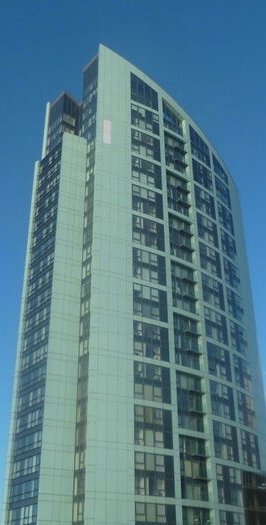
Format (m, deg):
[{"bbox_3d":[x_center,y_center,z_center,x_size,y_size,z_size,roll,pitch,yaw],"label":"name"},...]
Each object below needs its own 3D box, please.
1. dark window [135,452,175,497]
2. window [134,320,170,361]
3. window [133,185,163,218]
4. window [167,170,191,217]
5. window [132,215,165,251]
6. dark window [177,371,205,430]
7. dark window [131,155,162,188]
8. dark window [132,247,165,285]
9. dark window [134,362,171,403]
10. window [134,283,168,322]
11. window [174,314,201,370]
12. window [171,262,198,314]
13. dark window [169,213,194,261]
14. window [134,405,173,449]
[{"bbox_3d":[2.737,26.564,70.604,5.807,4.986,0.300,15,-33,-26],"label":"dark window"},{"bbox_3d":[2.563,11.113,79.237,5.807,4.986,0.300,15,-33,-26],"label":"window"},{"bbox_3d":[2.330,-9.488,90.748,5.807,4.986,0.300,15,-33,-26],"label":"window"},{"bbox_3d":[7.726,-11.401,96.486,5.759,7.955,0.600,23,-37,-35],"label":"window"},{"bbox_3d":[2.450,-4.403,87.968,5.725,5.050,0.300,15,-33,-25],"label":"window"},{"bbox_3d":[7.943,19.489,79.072,5.000,7.923,0.450,20,-36,-32],"label":"dark window"},{"bbox_3d":[2.272,-14.638,93.626,5.807,4.986,0.300,15,-33,-26],"label":"dark window"},{"bbox_3d":[2.502,0.749,85.052,5.725,5.050,0.300,15,-33,-25],"label":"dark window"},{"bbox_3d":[2.621,16.263,76.359,5.807,4.986,0.300,15,-33,-26],"label":"dark window"},{"bbox_3d":[2.554,5.901,82.137,5.725,5.050,0.300,15,-33,-25],"label":"window"},{"bbox_3d":[7.865,11.760,83.445,5.000,7.923,0.450,20,-36,-32],"label":"window"},{"bbox_3d":[7.787,4.032,87.818,5.000,7.923,0.450,20,-36,-32],"label":"window"},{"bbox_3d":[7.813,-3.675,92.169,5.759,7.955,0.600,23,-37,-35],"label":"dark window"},{"bbox_3d":[2.710,21.357,73.391,5.725,5.050,0.300,15,-33,-25],"label":"window"}]

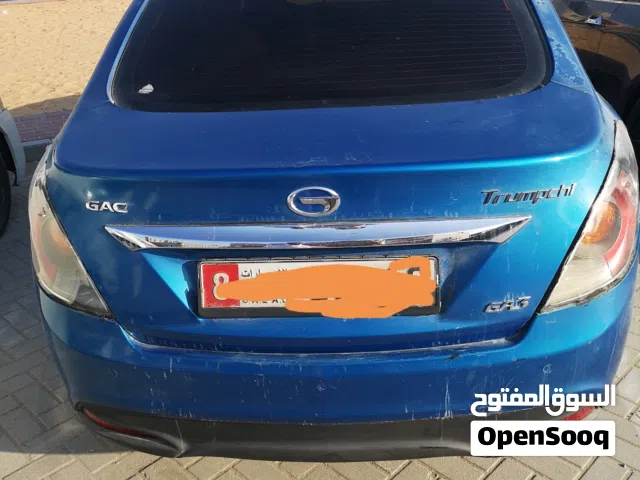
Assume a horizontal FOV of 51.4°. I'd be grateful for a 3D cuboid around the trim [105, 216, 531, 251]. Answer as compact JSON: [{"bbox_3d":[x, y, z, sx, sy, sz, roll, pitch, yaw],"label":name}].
[{"bbox_3d":[-0.015,-0.011,1.408,0.920,0.060,0.070,-1,26,4],"label":"trim"}]

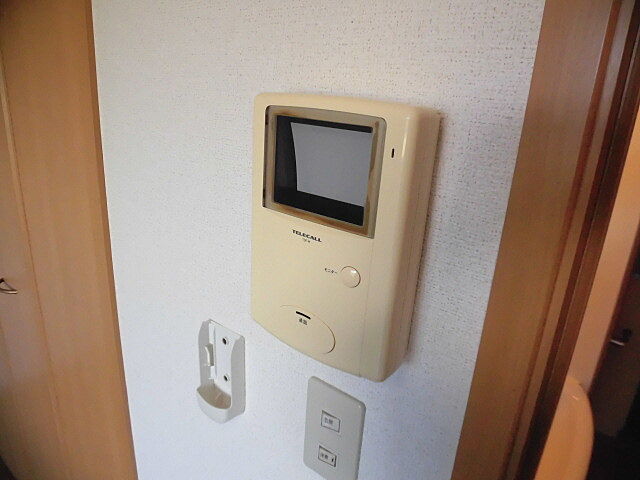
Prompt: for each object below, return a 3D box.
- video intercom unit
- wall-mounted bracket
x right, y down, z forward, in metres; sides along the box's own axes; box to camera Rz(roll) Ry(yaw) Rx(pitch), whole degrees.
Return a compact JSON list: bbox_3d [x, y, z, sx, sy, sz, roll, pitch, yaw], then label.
[{"bbox_3d":[0.008,-0.004,0.379,0.153,0.226,0.043,17,23,35],"label":"video intercom unit"},{"bbox_3d":[-0.124,0.163,0.545,0.066,0.112,0.030,17,23,35],"label":"wall-mounted bracket"}]

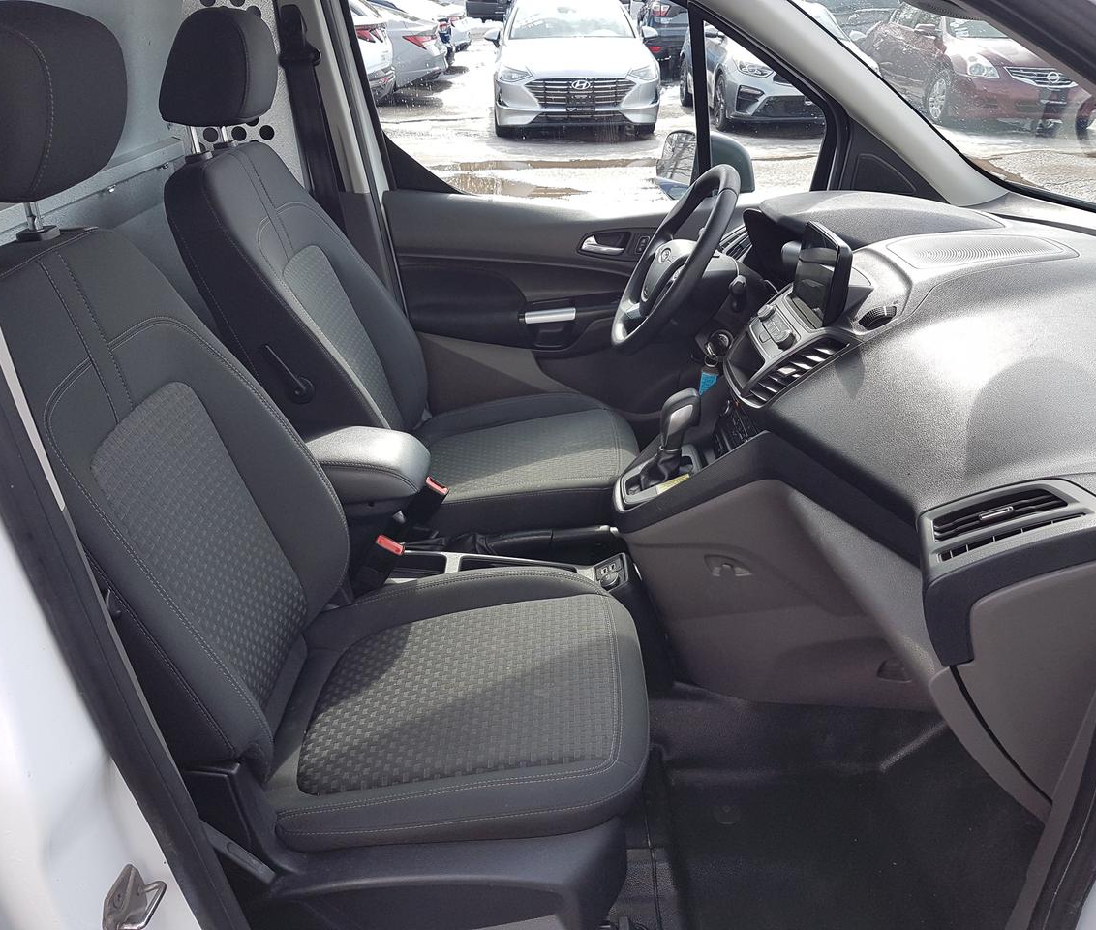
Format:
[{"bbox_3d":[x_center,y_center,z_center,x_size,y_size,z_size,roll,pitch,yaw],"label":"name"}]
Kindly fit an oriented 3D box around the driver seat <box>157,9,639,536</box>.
[{"bbox_3d":[-0.236,-0.321,1.848,0.850,1.070,0.525,1,29,4],"label":"driver seat"}]

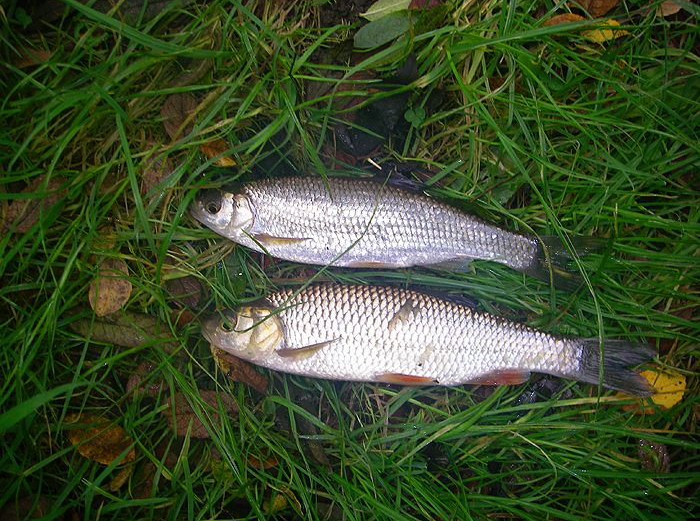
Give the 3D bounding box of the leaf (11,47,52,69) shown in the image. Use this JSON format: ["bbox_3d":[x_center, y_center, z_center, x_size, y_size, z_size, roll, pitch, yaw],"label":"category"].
[{"bbox_3d":[-0.243,-0.154,0.584,0.033,0.008,0.016,-21,75,-6],"label":"leaf"}]

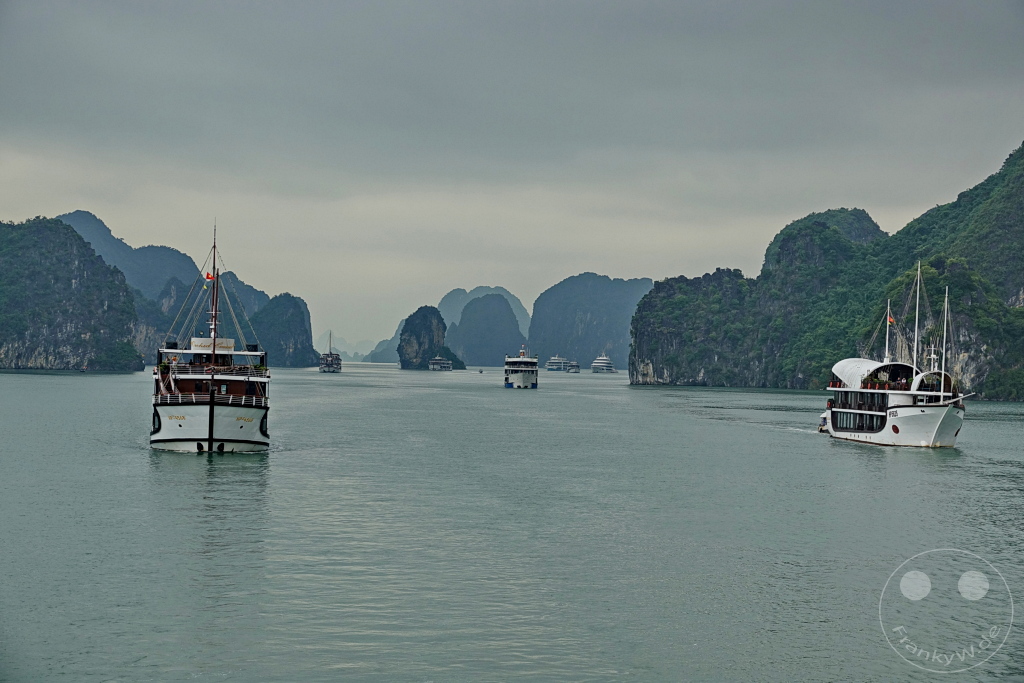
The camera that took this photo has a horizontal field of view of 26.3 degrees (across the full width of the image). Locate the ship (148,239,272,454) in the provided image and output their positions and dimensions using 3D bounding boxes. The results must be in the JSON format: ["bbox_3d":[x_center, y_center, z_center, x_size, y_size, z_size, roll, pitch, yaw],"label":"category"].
[{"bbox_3d":[-29.240,-0.290,214.650,11.000,20.600,40.000,1,-1,-8],"label":"ship"}]

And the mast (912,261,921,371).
[{"bbox_3d":[47.540,-2.670,257.000,0.250,13.560,0.250,3,-1,-6],"label":"mast"}]

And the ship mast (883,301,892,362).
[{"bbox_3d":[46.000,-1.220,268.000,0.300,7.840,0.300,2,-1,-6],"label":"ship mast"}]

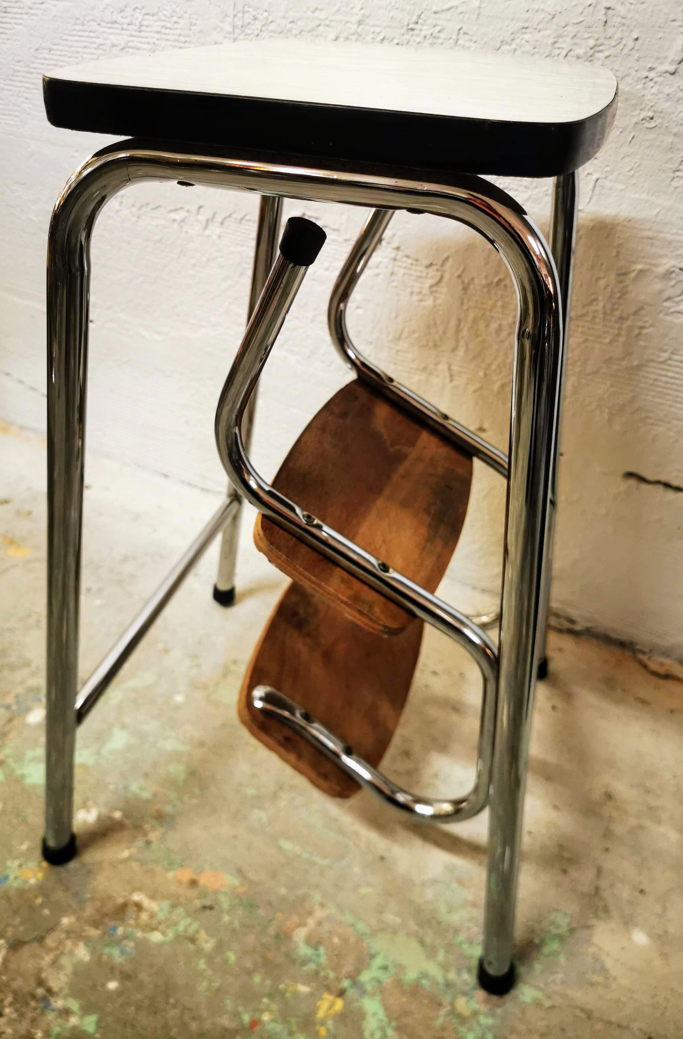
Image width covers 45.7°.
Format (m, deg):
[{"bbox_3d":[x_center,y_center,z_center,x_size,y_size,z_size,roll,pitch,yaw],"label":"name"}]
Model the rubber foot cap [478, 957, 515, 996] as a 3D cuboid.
[{"bbox_3d":[0.129,0.375,0.674,0.029,0.026,0.029,-2,27,1],"label":"rubber foot cap"}]

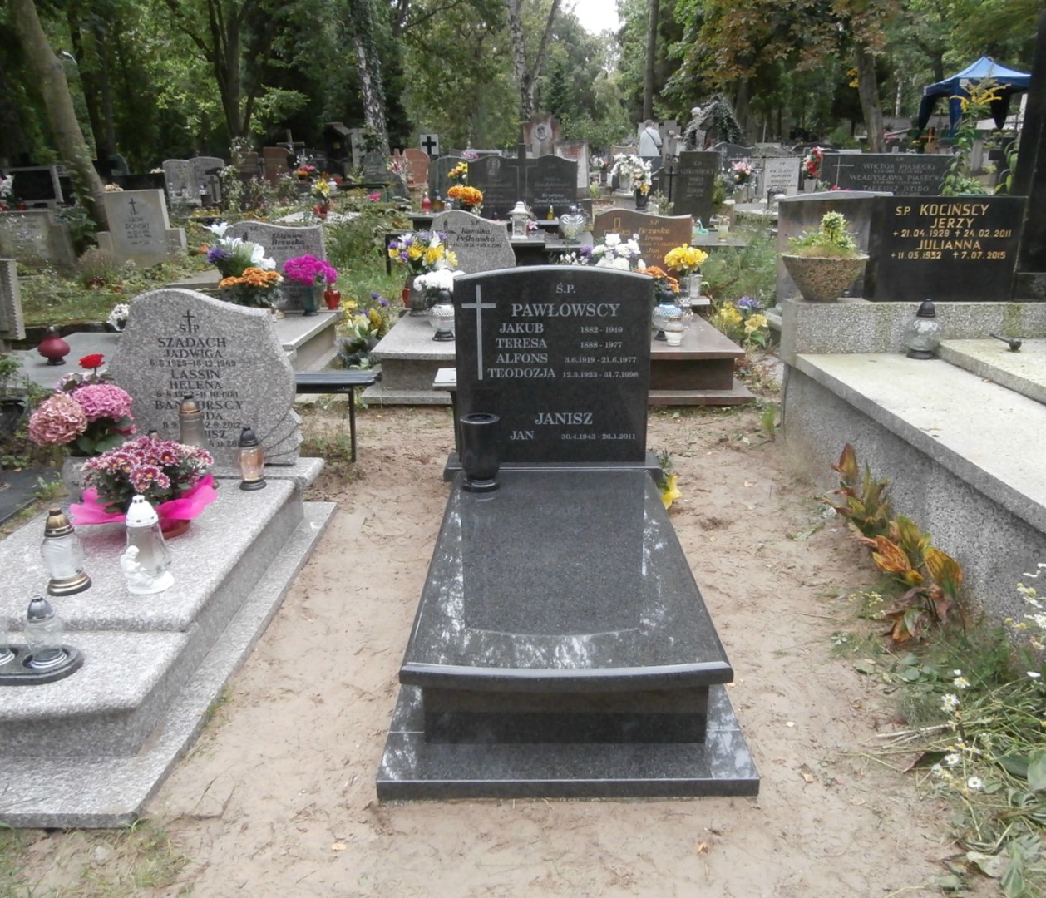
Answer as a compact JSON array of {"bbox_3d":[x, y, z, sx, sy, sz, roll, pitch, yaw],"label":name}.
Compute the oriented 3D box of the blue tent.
[{"bbox_3d":[16.337,-12.348,29.500,3.000,3.100,3.000,2,17,6],"label":"blue tent"}]

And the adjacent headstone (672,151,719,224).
[{"bbox_3d":[2.109,-3.201,10.200,0.540,0.950,0.120,0,17,1],"label":"adjacent headstone"}]

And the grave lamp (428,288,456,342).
[{"bbox_3d":[-0.550,-0.954,5.799,0.220,0.360,0.220,0,17,1],"label":"grave lamp"}]

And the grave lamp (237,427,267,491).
[{"bbox_3d":[-1.178,0.034,3.597,0.122,0.252,0.122,0,18,1],"label":"grave lamp"}]

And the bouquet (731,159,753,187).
[{"bbox_3d":[3.111,-3.922,11.800,0.340,0.370,0.300,0,17,1],"label":"bouquet"}]

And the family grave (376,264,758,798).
[{"bbox_3d":[0.119,0.046,2.861,0.980,1.186,1.891,0,18,1],"label":"family grave"}]

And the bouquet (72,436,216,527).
[{"bbox_3d":[-1.318,0.136,2.854,0.450,0.320,0.420,0,17,1],"label":"bouquet"}]

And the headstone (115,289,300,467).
[{"bbox_3d":[-1.289,-0.293,3.420,0.755,0.740,0.100,0,18,1],"label":"headstone"}]

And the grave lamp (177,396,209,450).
[{"bbox_3d":[-1.339,-0.042,3.339,0.120,0.290,0.120,0,17,1],"label":"grave lamp"}]

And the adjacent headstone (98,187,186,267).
[{"bbox_3d":[-3.977,-2.313,8.707,0.870,0.810,0.160,0,18,0],"label":"adjacent headstone"}]

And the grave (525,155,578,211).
[{"bbox_3d":[0.316,-2.992,9.439,0.600,0.660,0.110,0,18,0],"label":"grave"}]

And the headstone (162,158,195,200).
[{"bbox_3d":[-5.813,-4.519,14.000,0.580,0.760,0.120,0,17,1],"label":"headstone"}]

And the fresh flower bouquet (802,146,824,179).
[{"bbox_3d":[3.930,-3.886,11.270,0.304,0.421,0.274,0,18,1],"label":"fresh flower bouquet"}]

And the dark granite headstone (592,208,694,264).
[{"bbox_3d":[1.006,-1.692,7.000,0.870,0.720,0.100,0,17,1],"label":"dark granite headstone"}]

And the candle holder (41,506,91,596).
[{"bbox_3d":[-1.376,0.297,2.484,0.125,0.255,0.125,0,17,1],"label":"candle holder"}]

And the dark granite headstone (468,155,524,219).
[{"bbox_3d":[-0.344,-3.219,10.239,0.666,0.778,0.118,0,18,1],"label":"dark granite headstone"}]

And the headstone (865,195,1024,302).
[{"bbox_3d":[2.190,-1.060,4.413,0.764,0.539,0.118,0,18,1],"label":"headstone"}]

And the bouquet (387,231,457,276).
[{"bbox_3d":[-0.797,-1.579,6.692,0.540,0.360,0.420,0,18,0],"label":"bouquet"}]

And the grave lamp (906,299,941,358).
[{"bbox_3d":[2.342,-0.718,4.801,0.205,0.340,0.205,0,17,1],"label":"grave lamp"}]

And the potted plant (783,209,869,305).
[{"bbox_3d":[1.585,-1.030,4.403,0.470,0.480,0.450,0,18,0],"label":"potted plant"}]

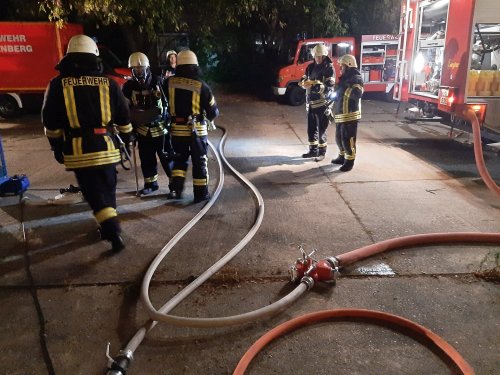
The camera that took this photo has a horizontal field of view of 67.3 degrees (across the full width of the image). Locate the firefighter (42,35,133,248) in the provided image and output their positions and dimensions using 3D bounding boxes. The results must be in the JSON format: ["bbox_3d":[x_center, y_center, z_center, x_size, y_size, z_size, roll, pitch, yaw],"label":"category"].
[{"bbox_3d":[-1.459,-0.382,3.522,0.760,1.870,0.580,-7,19,-18],"label":"firefighter"}]

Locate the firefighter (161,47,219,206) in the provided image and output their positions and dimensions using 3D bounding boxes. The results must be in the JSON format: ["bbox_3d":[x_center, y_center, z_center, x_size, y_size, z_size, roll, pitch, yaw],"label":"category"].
[{"bbox_3d":[-0.705,-0.740,4.672,0.620,1.820,0.500,1,18,7],"label":"firefighter"}]

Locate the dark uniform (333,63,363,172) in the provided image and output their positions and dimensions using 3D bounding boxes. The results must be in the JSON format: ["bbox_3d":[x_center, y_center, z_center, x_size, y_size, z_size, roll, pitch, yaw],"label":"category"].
[{"bbox_3d":[1.572,-1.133,6.071,0.530,1.640,0.540,1,18,6],"label":"dark uniform"}]

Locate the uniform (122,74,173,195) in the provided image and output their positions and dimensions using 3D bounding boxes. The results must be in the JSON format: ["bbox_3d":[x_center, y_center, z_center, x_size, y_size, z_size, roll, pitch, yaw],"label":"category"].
[{"bbox_3d":[-1.240,-0.661,4.836,0.660,1.524,0.450,0,20,2],"label":"uniform"}]

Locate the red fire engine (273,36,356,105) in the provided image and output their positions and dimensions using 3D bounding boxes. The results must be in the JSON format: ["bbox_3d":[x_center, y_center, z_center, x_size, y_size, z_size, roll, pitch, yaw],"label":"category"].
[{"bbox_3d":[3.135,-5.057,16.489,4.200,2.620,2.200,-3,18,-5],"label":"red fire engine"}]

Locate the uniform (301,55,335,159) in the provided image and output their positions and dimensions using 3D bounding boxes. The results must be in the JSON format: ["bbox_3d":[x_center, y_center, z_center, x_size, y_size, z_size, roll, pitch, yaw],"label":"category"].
[{"bbox_3d":[1.241,-1.431,6.806,0.570,1.760,0.480,9,21,28],"label":"uniform"}]

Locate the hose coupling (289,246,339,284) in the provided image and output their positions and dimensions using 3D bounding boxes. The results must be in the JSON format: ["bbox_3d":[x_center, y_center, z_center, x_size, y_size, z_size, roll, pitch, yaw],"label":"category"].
[{"bbox_3d":[0.519,0.620,3.021,0.360,0.220,0.290,-7,19,-20],"label":"hose coupling"}]

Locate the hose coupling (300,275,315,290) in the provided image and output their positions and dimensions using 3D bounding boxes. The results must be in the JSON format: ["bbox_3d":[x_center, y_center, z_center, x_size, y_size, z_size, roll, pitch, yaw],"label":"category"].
[{"bbox_3d":[0.436,0.720,2.846,0.095,0.095,0.100,8,20,25],"label":"hose coupling"}]

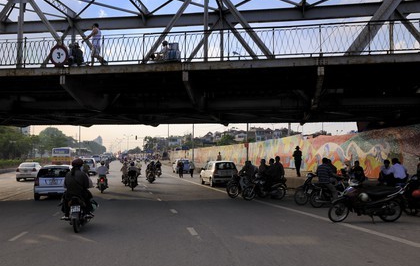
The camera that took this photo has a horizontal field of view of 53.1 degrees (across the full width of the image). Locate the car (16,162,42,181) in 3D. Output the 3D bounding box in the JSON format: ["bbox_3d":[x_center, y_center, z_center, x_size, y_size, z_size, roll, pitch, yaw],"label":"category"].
[{"bbox_3d":[-14.689,3.176,34.600,1.680,1.460,4.250,1,-4,-12],"label":"car"}]

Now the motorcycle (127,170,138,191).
[{"bbox_3d":[-4.178,2.562,22.700,0.680,1.080,1.880,1,-4,-12],"label":"motorcycle"}]

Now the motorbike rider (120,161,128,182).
[{"bbox_3d":[-5.096,2.379,25.478,0.620,1.320,0.750,1,-4,-13],"label":"motorbike rider"}]

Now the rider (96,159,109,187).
[{"bbox_3d":[-5.178,2.020,20.346,0.640,1.330,0.750,1,-4,-13],"label":"rider"}]

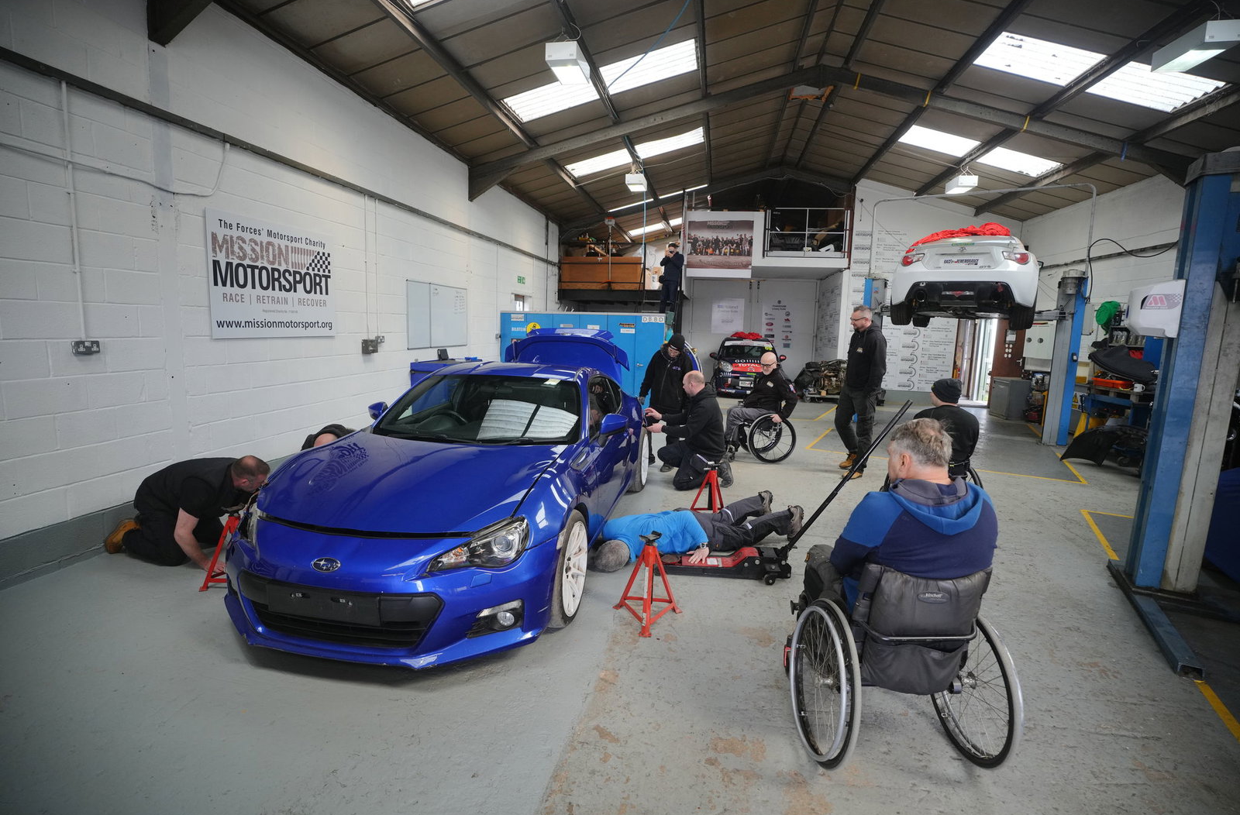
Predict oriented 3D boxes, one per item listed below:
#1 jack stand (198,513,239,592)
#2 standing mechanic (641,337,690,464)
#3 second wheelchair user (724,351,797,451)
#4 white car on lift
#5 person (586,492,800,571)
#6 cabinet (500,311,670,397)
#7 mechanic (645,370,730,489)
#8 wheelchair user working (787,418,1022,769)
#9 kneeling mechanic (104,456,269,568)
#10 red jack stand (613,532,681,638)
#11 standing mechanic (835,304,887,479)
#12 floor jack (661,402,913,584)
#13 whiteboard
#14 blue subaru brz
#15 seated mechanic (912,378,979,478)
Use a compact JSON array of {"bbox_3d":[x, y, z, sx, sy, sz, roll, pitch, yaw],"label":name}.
[{"bbox_3d":[-2.307,0.829,3.271,0.340,0.480,0.360,-4,10,-33],"label":"jack stand"},{"bbox_3d":[0.543,-0.093,6.447,0.570,1.550,0.440,5,9,21],"label":"standing mechanic"},{"bbox_3d":[1.727,-0.067,6.829,0.860,1.250,0.570,1,8,-7],"label":"second wheelchair user"},{"bbox_3d":[5.669,-1.962,8.979,1.800,1.340,4.240,7,10,33],"label":"white car on lift"},{"bbox_3d":[0.619,0.870,4.055,1.720,0.360,0.650,-2,1,-27],"label":"person"},{"bbox_3d":[-0.622,-0.782,9.921,3.030,1.820,0.460,3,9,10],"label":"cabinet"},{"bbox_3d":[0.707,0.213,5.680,0.900,1.180,0.600,2,8,4],"label":"mechanic"},{"bbox_3d":[1.072,0.668,2.287,0.680,1.270,1.050,1,8,0],"label":"wheelchair user working"},{"bbox_3d":[-2.812,0.644,3.665,1.180,0.700,0.550,4,9,14],"label":"kneeling mechanic"},{"bbox_3d":[0.143,0.948,2.982,0.370,0.460,0.330,3,9,10],"label":"red jack stand"},{"bbox_3d":[2.660,-0.169,6.124,0.430,1.870,0.510,0,8,-8],"label":"standing mechanic"},{"bbox_3d":[0.981,0.515,3.512,1.490,1.200,0.330,3,9,10],"label":"floor jack"},{"bbox_3d":[-2.627,-1.329,8.101,0.030,0.920,1.790,3,9,10],"label":"whiteboard"},{"bbox_3d":[-0.840,0.197,4.245,1.840,1.530,4.260,3,9,9],"label":"blue subaru brz"},{"bbox_3d":[2.385,0.358,4.392,0.560,1.220,0.820,2,8,6],"label":"seated mechanic"}]

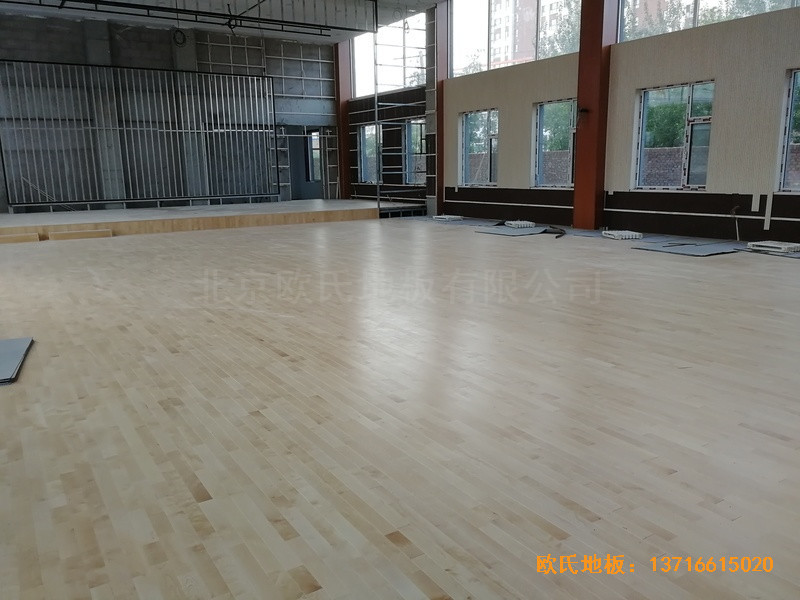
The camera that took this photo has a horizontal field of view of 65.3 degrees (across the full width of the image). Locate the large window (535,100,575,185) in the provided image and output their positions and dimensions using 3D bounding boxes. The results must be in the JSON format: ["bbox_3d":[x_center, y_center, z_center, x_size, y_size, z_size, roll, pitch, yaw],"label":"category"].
[{"bbox_3d":[3.993,-3.835,15.411,0.150,2.095,1.765,-8,14,-32],"label":"large window"}]

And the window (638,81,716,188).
[{"bbox_3d":[5.662,-3.327,12.861,0.150,2.095,1.765,-8,14,-32],"label":"window"}]

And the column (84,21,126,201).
[{"bbox_3d":[-9.301,-5.759,19.702,0.601,5.723,0.543,-8,14,-32],"label":"column"}]

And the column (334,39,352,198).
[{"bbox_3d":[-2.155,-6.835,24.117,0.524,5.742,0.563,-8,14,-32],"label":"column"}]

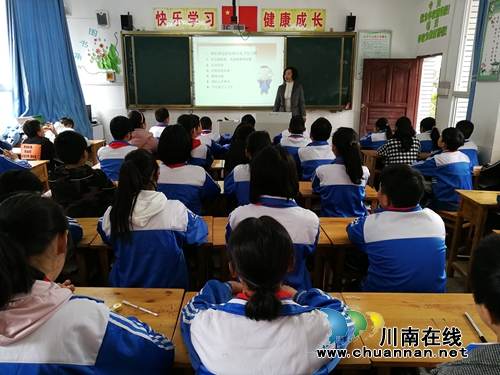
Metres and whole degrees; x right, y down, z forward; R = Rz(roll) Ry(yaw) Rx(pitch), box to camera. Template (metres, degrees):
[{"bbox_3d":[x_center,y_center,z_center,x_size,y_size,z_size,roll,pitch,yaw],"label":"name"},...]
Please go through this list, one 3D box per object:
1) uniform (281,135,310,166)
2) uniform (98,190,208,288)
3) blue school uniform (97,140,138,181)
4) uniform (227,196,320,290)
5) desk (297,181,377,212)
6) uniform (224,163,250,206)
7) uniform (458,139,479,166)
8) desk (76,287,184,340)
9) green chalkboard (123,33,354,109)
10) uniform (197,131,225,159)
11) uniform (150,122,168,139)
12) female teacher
[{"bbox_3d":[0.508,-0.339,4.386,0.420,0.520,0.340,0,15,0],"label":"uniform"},{"bbox_3d":[-0.468,0.292,1.929,0.480,0.570,0.400,1,14,2],"label":"uniform"},{"bbox_3d":[-1.243,-0.174,3.733,0.410,0.560,0.370,1,14,4],"label":"blue school uniform"},{"bbox_3d":[0.115,0.316,1.927,0.430,0.580,0.380,0,14,-1],"label":"uniform"},{"bbox_3d":[0.658,0.348,3.161,0.585,0.710,0.410,0,14,-1],"label":"desk"},{"bbox_3d":[0.046,0.080,2.827,0.460,0.570,0.380,0,14,-1],"label":"uniform"},{"bbox_3d":[2.211,-0.245,4.196,0.430,0.560,0.370,-2,14,-9],"label":"uniform"},{"bbox_3d":[-0.545,0.805,1.396,0.605,0.740,0.415,0,15,0],"label":"desk"},{"bbox_3d":[-0.179,-2.027,6.840,4.000,1.280,0.120,0,15,0],"label":"green chalkboard"},{"bbox_3d":[-0.493,-0.406,4.646,0.440,0.550,0.380,3,14,10],"label":"uniform"},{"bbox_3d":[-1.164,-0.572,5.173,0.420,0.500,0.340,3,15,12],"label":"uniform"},{"bbox_3d":[0.633,-1.110,6.324,0.520,1.630,0.310,4,15,14],"label":"female teacher"}]

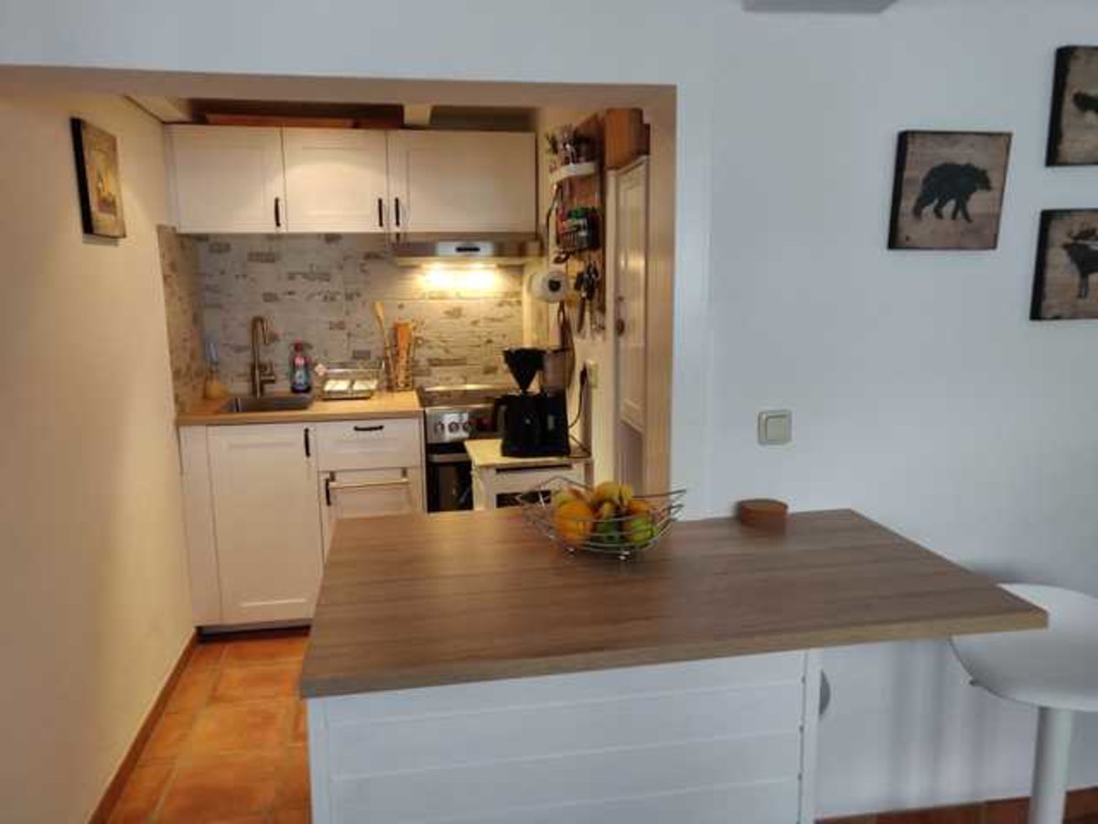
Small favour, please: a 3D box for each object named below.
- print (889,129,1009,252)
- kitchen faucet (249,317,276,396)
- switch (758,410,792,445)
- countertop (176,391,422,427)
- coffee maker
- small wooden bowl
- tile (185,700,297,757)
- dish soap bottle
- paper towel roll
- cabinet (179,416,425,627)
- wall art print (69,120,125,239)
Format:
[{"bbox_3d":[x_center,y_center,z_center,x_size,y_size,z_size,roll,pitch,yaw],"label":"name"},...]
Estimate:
[{"bbox_3d":[0.885,-0.485,1.753,0.253,0.252,0.037,-2,10,-10],"label":"print"},{"bbox_3d":[-1.226,-0.236,3.428,0.100,0.350,0.215,-6,11,-30],"label":"kitchen faucet"},{"bbox_3d":[0.511,0.035,1.791,0.080,0.080,0.014,-2,10,-10],"label":"switch"},{"bbox_3d":[-1.005,-0.024,3.333,0.920,0.040,0.610,-2,10,-10],"label":"countertop"},{"bbox_3d":[-0.051,-0.039,2.595,0.250,0.340,0.180,-2,10,-10],"label":"coffee maker"},{"bbox_3d":[0.473,0.229,1.762,0.114,0.042,0.114,0,10,0],"label":"small wooden bowl"},{"bbox_3d":[-0.998,1.028,2.595,0.290,0.015,0.290,-2,10,-10],"label":"tile"},{"bbox_3d":[-1.116,-0.200,3.557,0.077,0.238,0.050,-2,10,-10],"label":"dish soap bottle"},{"bbox_3d":[0.001,-0.432,2.722,0.108,0.108,0.220,-2,10,-10],"label":"paper towel roll"},{"bbox_3d":[-0.997,0.389,3.407,0.905,0.800,0.610,-2,10,-10],"label":"cabinet"},{"bbox_3d":[-1.283,-0.656,2.267,0.025,0.300,0.270,-2,10,-10],"label":"wall art print"}]

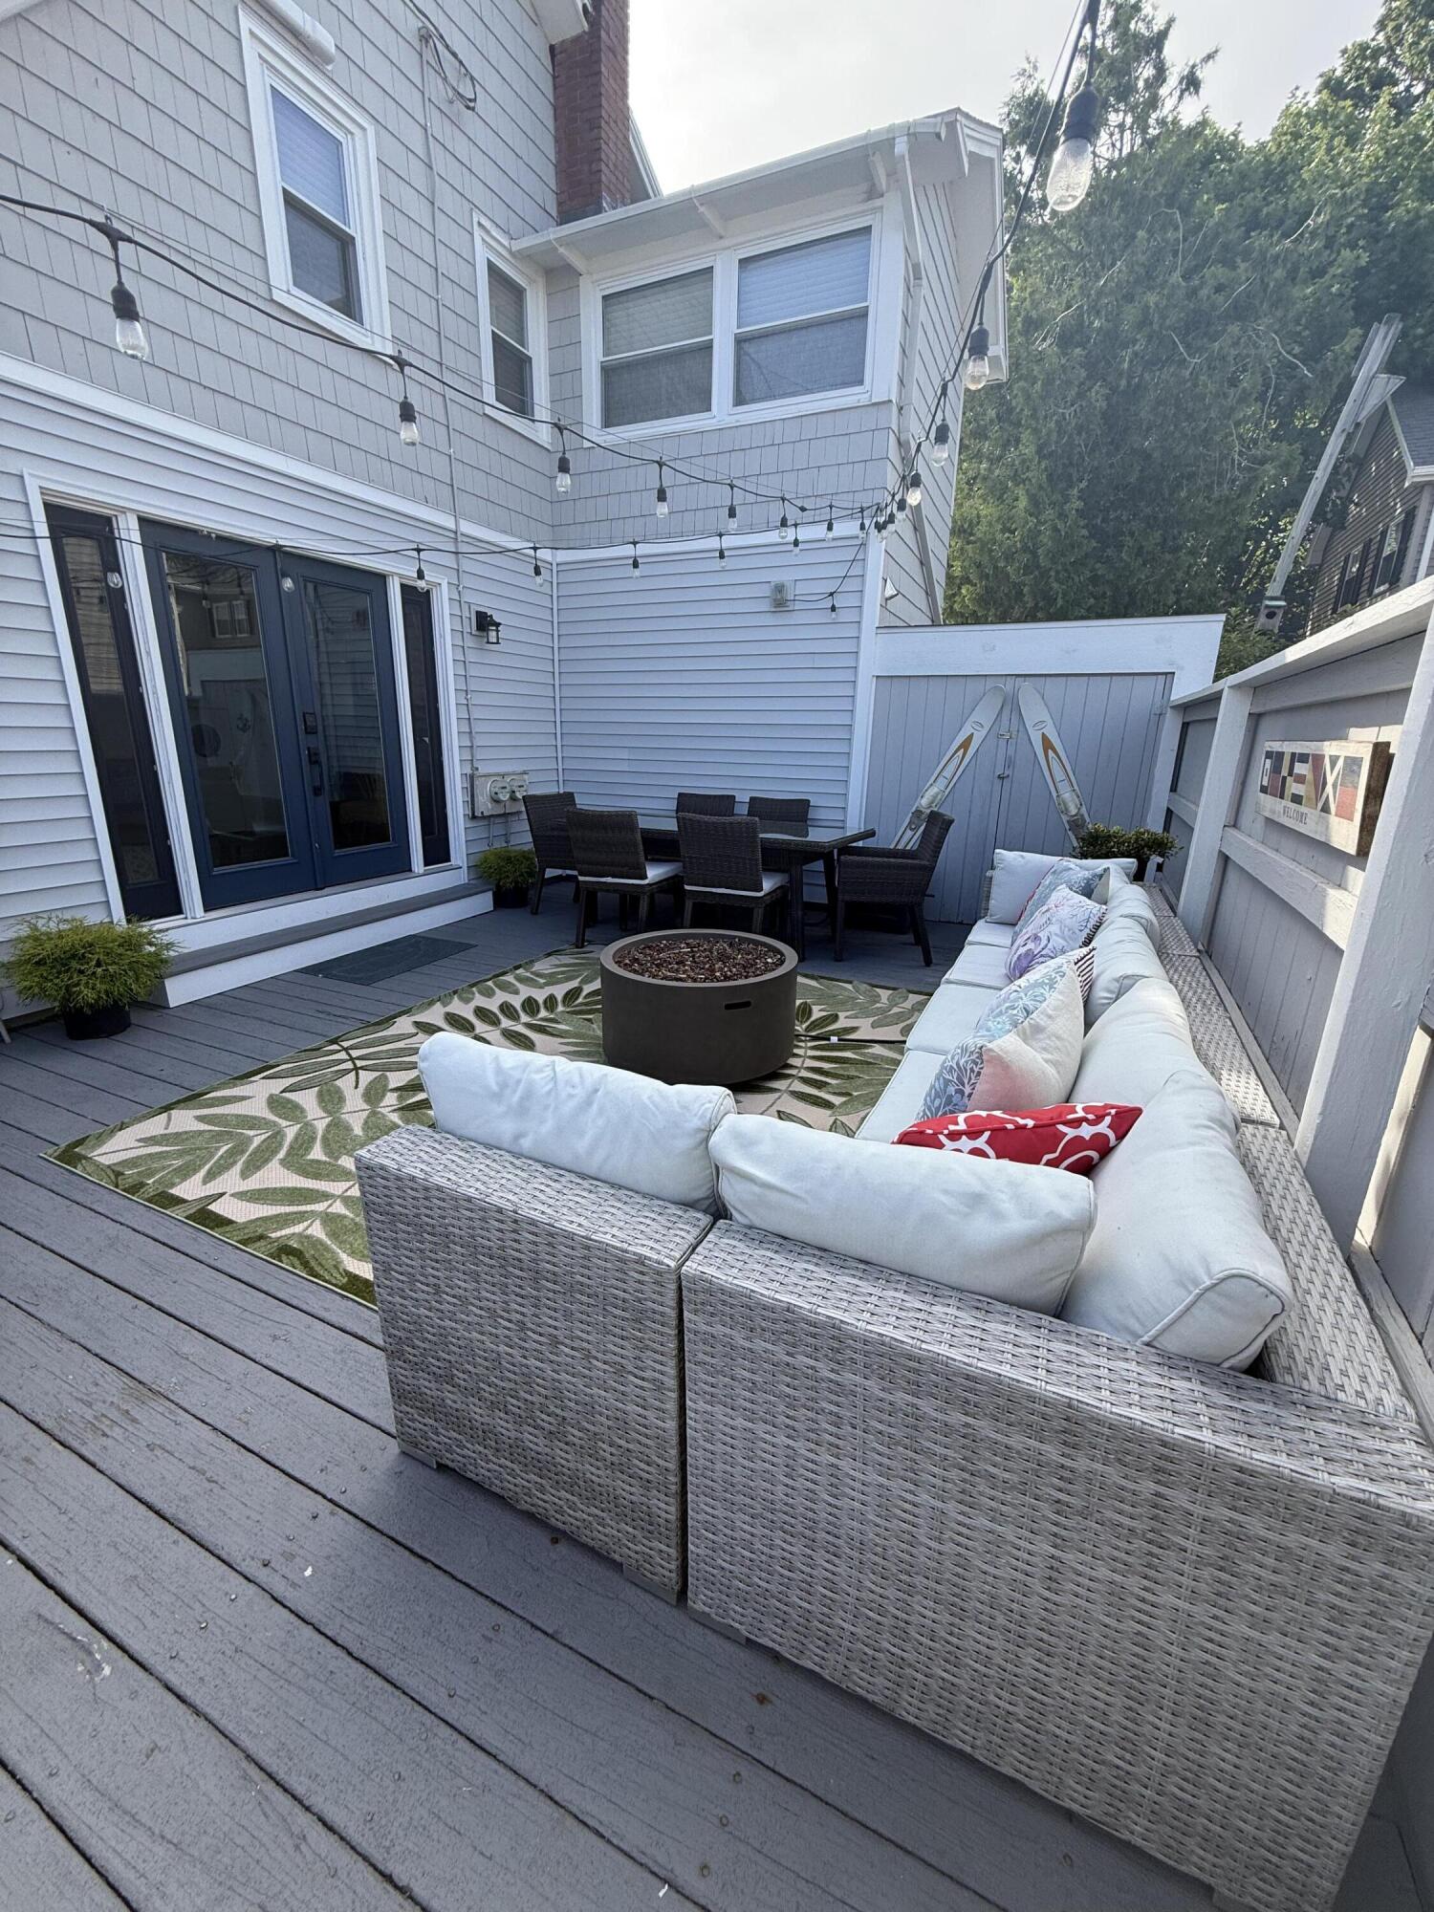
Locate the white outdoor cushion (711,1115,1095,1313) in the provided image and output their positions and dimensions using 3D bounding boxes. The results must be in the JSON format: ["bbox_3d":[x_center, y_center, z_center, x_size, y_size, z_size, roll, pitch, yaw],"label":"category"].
[{"bbox_3d":[0.258,0.438,1.164,0.520,0.390,0.175,9,29,24],"label":"white outdoor cushion"}]

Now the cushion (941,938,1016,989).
[{"bbox_3d":[1.361,0.126,3.229,0.710,0.110,0.640,9,17,24],"label":"cushion"}]

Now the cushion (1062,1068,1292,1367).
[{"bbox_3d":[0.702,0.474,1.295,0.170,0.380,0.690,32,26,15],"label":"cushion"}]

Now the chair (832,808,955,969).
[{"bbox_3d":[1.057,-0.437,4.717,0.640,0.875,0.580,4,16,11],"label":"chair"}]

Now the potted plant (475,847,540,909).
[{"bbox_3d":[-1.666,-0.639,6.223,0.500,0.470,0.500,1,16,0],"label":"potted plant"}]

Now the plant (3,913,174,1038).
[{"bbox_3d":[-2.730,0.106,3.409,0.560,0.460,0.560,9,17,24],"label":"plant"}]

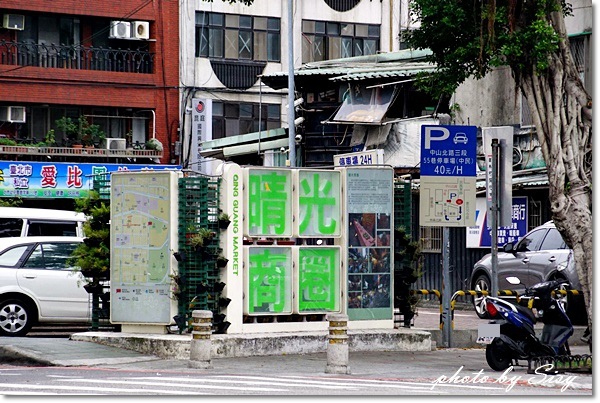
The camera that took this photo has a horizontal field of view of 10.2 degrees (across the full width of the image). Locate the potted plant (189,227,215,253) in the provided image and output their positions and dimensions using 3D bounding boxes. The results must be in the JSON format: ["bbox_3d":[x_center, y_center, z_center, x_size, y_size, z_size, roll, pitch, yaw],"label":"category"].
[{"bbox_3d":[-1.319,0.509,45.200,0.350,0.350,0.300,0,-1,-11],"label":"potted plant"}]

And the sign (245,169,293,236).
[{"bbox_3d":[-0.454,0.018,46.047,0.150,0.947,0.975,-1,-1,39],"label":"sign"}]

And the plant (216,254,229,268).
[{"bbox_3d":[-1.056,0.818,46.000,0.160,0.200,0.160,0,-1,39],"label":"plant"}]

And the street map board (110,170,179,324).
[{"bbox_3d":[-2.135,0.647,46.461,1.080,2.100,0.170,-1,-1,40],"label":"street map board"}]

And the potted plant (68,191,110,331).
[{"bbox_3d":[-2.923,0.827,47.300,0.600,1.950,0.480,-1,-1,40],"label":"potted plant"}]

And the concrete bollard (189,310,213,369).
[{"bbox_3d":[-1.227,1.701,41.600,0.290,0.710,0.290,0,-1,0],"label":"concrete bollard"}]

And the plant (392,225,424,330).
[{"bbox_3d":[1.539,1.088,48.300,0.440,1.450,0.440,-1,-1,39],"label":"plant"}]

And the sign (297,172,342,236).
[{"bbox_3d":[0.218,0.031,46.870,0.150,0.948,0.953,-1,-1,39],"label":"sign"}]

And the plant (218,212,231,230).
[{"bbox_3d":[-1.029,0.273,46.000,0.160,0.240,0.160,0,-1,39],"label":"plant"}]

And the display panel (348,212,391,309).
[{"bbox_3d":[0.942,0.834,47.704,0.120,1.356,0.965,-1,-1,39],"label":"display panel"}]

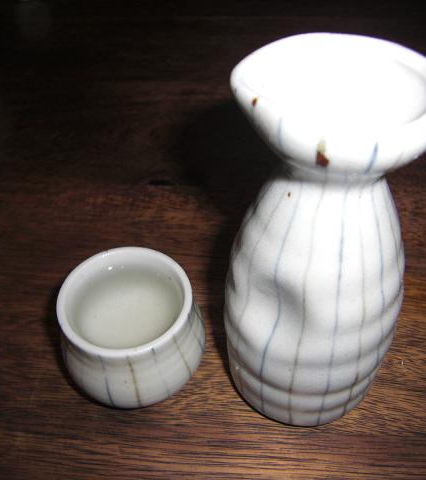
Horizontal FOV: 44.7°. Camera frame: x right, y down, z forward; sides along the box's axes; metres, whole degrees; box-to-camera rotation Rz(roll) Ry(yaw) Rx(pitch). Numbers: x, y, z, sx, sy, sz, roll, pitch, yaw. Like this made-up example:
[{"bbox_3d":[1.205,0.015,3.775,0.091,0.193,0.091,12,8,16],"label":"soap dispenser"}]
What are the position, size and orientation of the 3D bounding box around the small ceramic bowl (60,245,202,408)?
[{"bbox_3d":[-0.032,0.038,0.212,0.058,0.048,0.058,-1,48,1],"label":"small ceramic bowl"}]

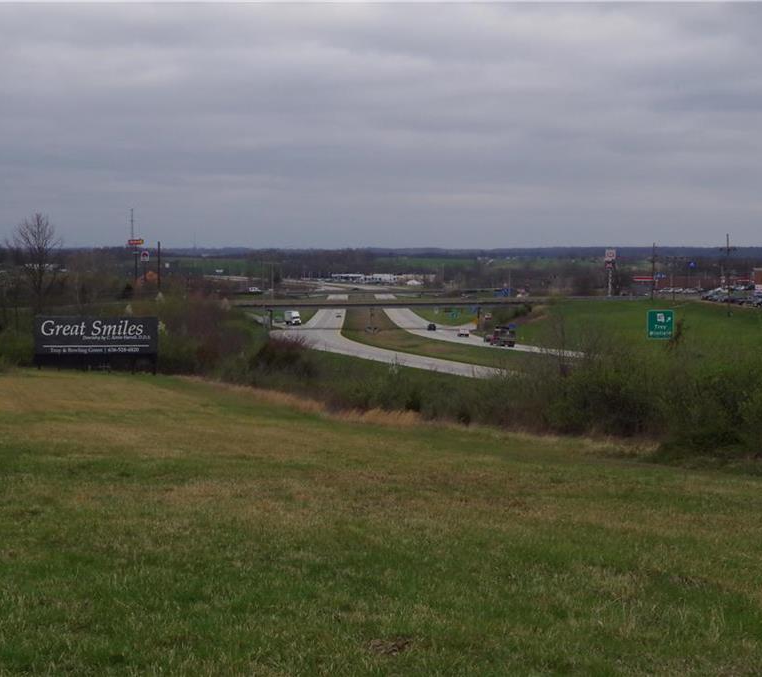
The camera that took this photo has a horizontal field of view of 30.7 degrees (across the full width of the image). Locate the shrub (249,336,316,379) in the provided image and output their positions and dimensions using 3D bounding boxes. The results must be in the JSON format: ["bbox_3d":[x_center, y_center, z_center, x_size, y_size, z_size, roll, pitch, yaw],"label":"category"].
[{"bbox_3d":[-8.503,1.683,120.000,5.600,3.700,5.000,0,4,0],"label":"shrub"}]

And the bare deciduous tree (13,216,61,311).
[{"bbox_3d":[-59.391,-12.949,240.000,8.600,17.500,8.600,0,4,0],"label":"bare deciduous tree"}]

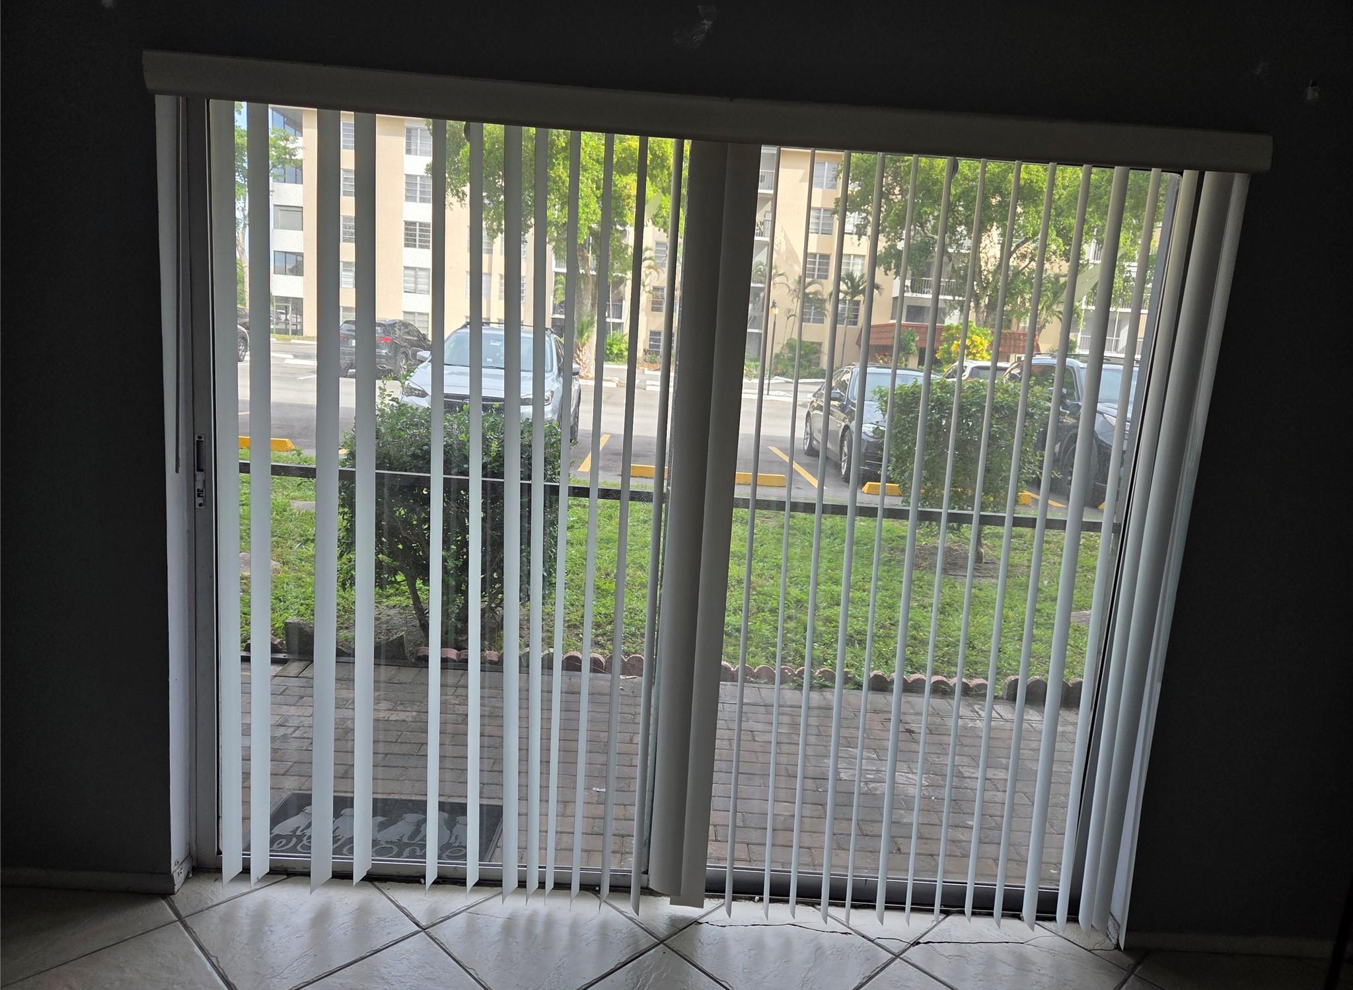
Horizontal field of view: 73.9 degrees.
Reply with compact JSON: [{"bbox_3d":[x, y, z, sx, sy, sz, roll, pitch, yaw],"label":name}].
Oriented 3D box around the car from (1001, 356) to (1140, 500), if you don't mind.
[{"bbox_3d":[5.560,-0.921,11.714,1.820,1.720,4.610,3,9,-2],"label":"car"}]

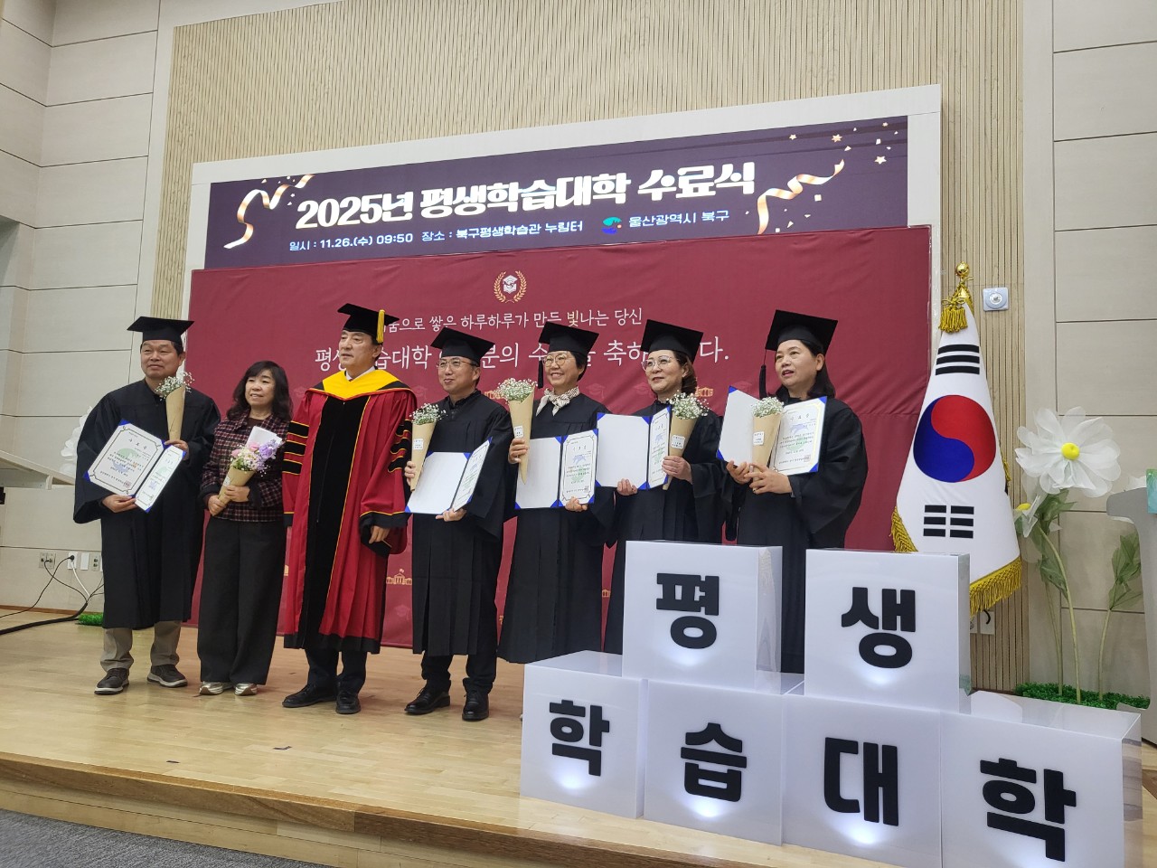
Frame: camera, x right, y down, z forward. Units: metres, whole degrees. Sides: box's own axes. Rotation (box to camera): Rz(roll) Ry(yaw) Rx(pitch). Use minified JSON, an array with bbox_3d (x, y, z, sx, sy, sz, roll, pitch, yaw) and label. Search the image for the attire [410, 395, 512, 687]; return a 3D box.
[{"bbox_3d":[-0.526,0.475,3.907,0.480,1.370,0.400,1,-5,12],"label":"attire"}]

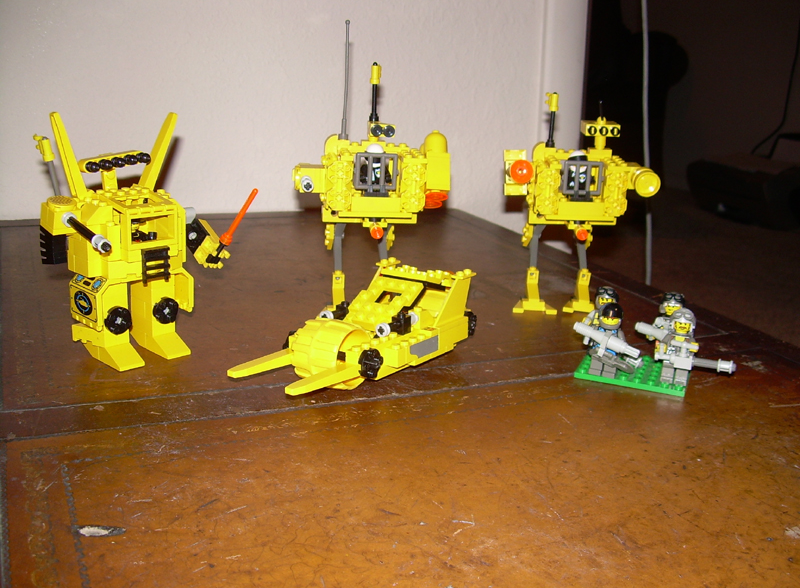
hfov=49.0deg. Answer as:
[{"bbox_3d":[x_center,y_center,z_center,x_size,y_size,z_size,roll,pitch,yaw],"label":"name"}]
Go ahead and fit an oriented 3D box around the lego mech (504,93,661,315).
[{"bbox_3d":[0.122,-0.062,0.626,0.101,0.158,0.092,1,17,-2],"label":"lego mech"}]

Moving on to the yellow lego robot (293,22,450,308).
[{"bbox_3d":[-0.018,-0.076,0.586,0.104,0.201,0.090,1,17,-4],"label":"yellow lego robot"}]

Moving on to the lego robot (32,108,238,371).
[{"bbox_3d":[-0.155,-0.035,0.530,0.122,0.147,0.080,-14,23,-42],"label":"lego robot"}]

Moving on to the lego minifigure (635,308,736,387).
[{"bbox_3d":[0.165,0.033,0.503,0.052,0.046,0.022,9,18,22],"label":"lego minifigure"}]

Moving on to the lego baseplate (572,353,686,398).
[{"bbox_3d":[0.144,0.047,0.536,0.064,0.005,0.048,9,18,22],"label":"lego baseplate"}]

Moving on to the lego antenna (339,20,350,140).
[{"bbox_3d":[-0.036,-0.139,0.575,0.007,0.076,0.007,2,17,-4],"label":"lego antenna"}]

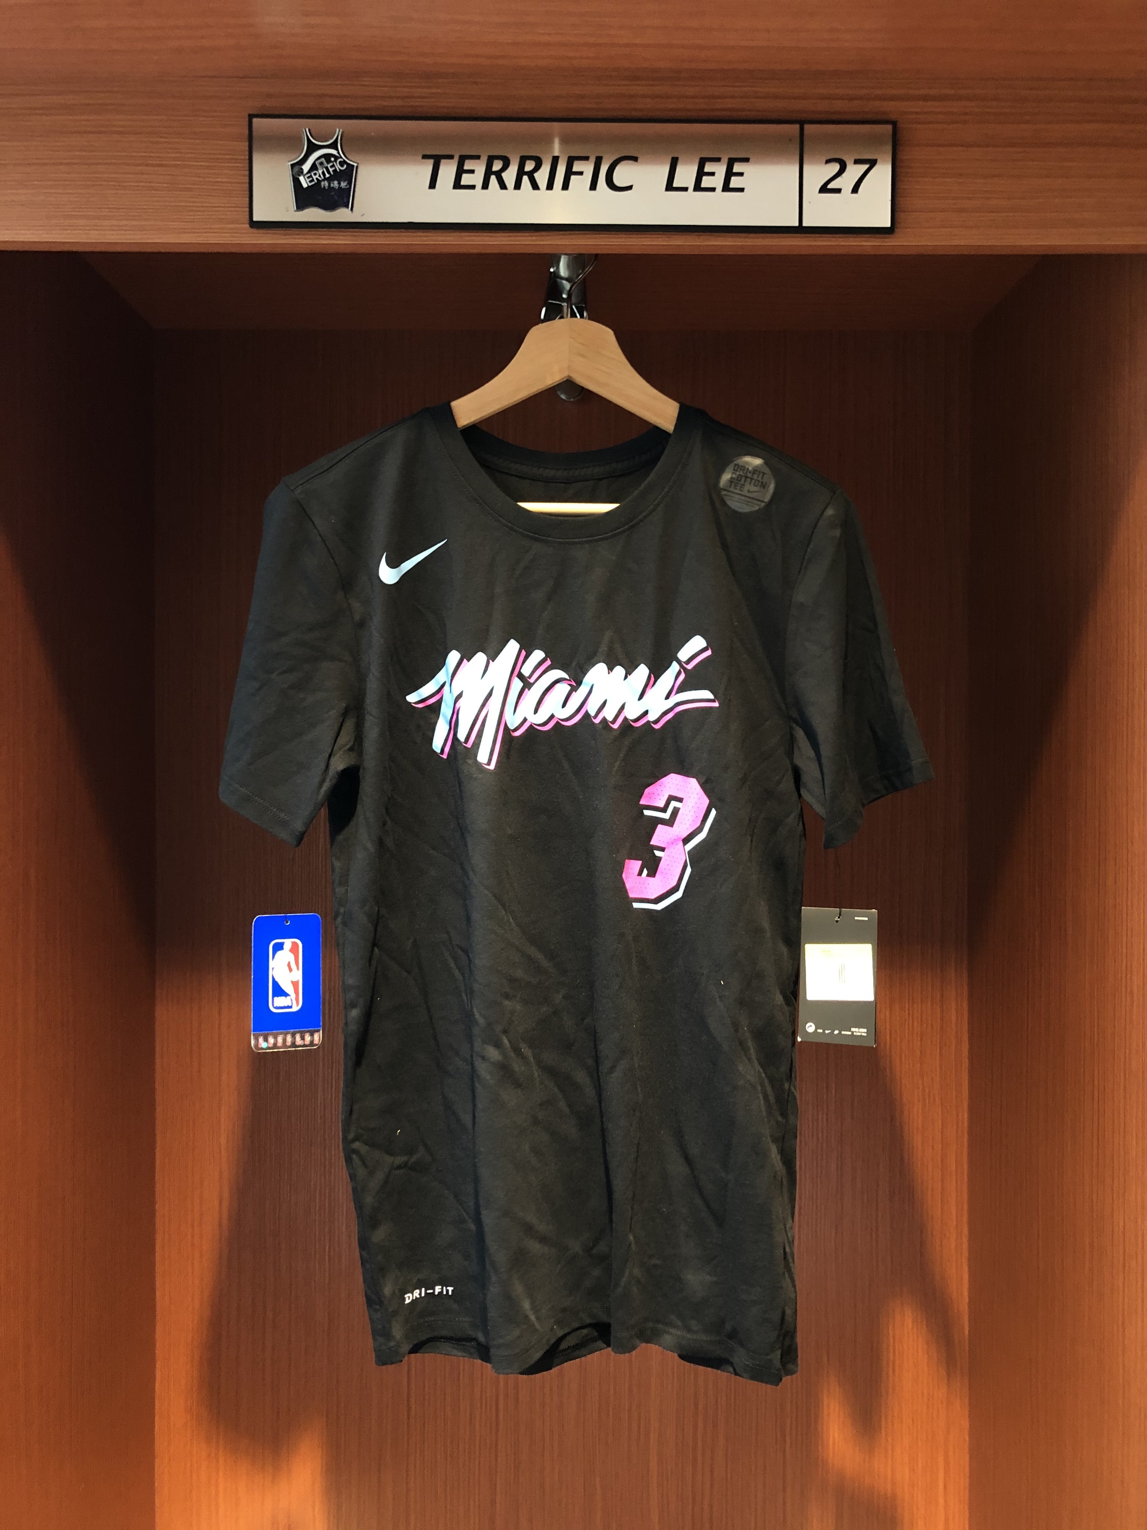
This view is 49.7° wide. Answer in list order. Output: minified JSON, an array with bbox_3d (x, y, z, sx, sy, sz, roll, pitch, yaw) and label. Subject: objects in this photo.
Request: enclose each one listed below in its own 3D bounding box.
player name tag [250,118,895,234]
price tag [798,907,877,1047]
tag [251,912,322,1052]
[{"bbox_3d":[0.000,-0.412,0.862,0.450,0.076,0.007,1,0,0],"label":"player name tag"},{"bbox_3d":[0.202,0.161,0.940,0.058,0.103,0.003,1,0,9],"label":"price tag"},{"bbox_3d":[-0.217,0.165,0.940,0.053,0.103,0.003,0,0,-9],"label":"tag"}]

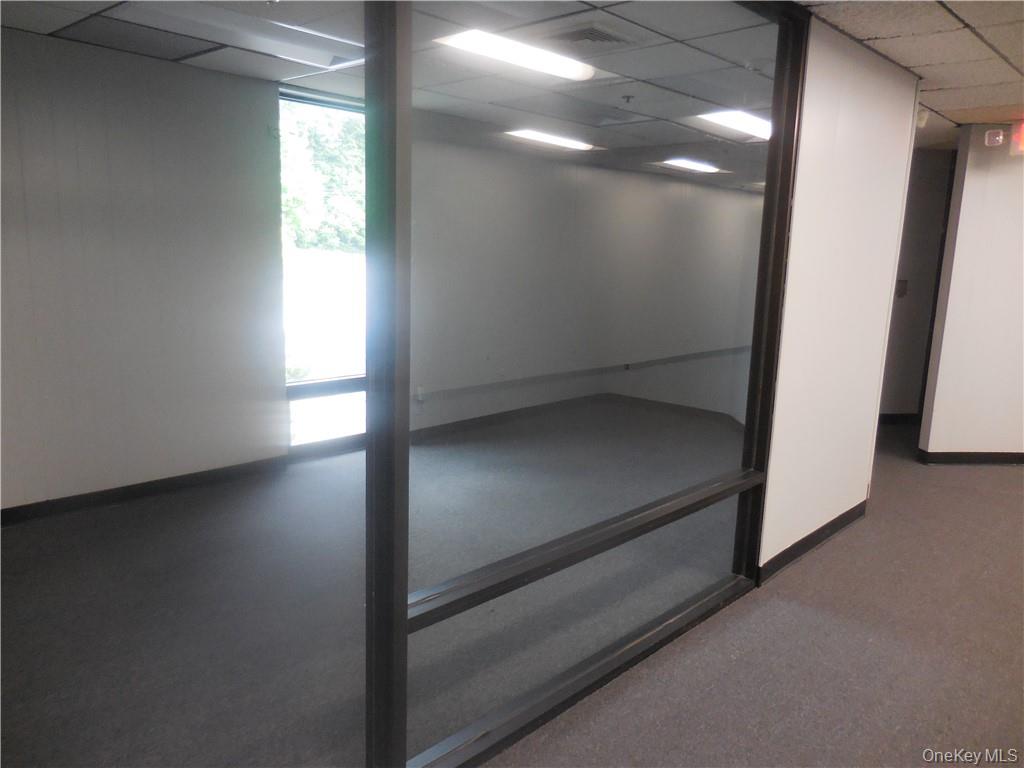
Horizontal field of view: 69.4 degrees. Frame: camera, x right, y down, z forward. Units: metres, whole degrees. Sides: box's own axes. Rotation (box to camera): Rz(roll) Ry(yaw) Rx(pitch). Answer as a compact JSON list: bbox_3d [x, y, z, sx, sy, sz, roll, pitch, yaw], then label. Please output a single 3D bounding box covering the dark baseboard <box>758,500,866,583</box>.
[{"bbox_3d":[1.593,0.791,3.817,0.012,0.100,1.330,12,15,42],"label":"dark baseboard"}]

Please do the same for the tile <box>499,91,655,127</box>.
[{"bbox_3d":[0.476,-1.918,5.210,0.610,0.020,1.219,12,15,42],"label":"tile"}]

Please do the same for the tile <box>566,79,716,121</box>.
[{"bbox_3d":[0.918,-1.825,4.801,0.610,0.020,1.219,12,15,42],"label":"tile"}]

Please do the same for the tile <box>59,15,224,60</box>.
[{"bbox_3d":[-1.833,-1.695,3.632,0.561,0.020,0.610,12,15,42],"label":"tile"}]

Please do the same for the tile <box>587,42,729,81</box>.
[{"bbox_3d":[0.733,-1.628,3.736,0.610,0.020,0.610,12,15,42],"label":"tile"}]

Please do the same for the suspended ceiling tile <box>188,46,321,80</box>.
[{"bbox_3d":[-1.415,-1.764,4.070,0.561,0.020,0.610,12,15,42],"label":"suspended ceiling tile"}]

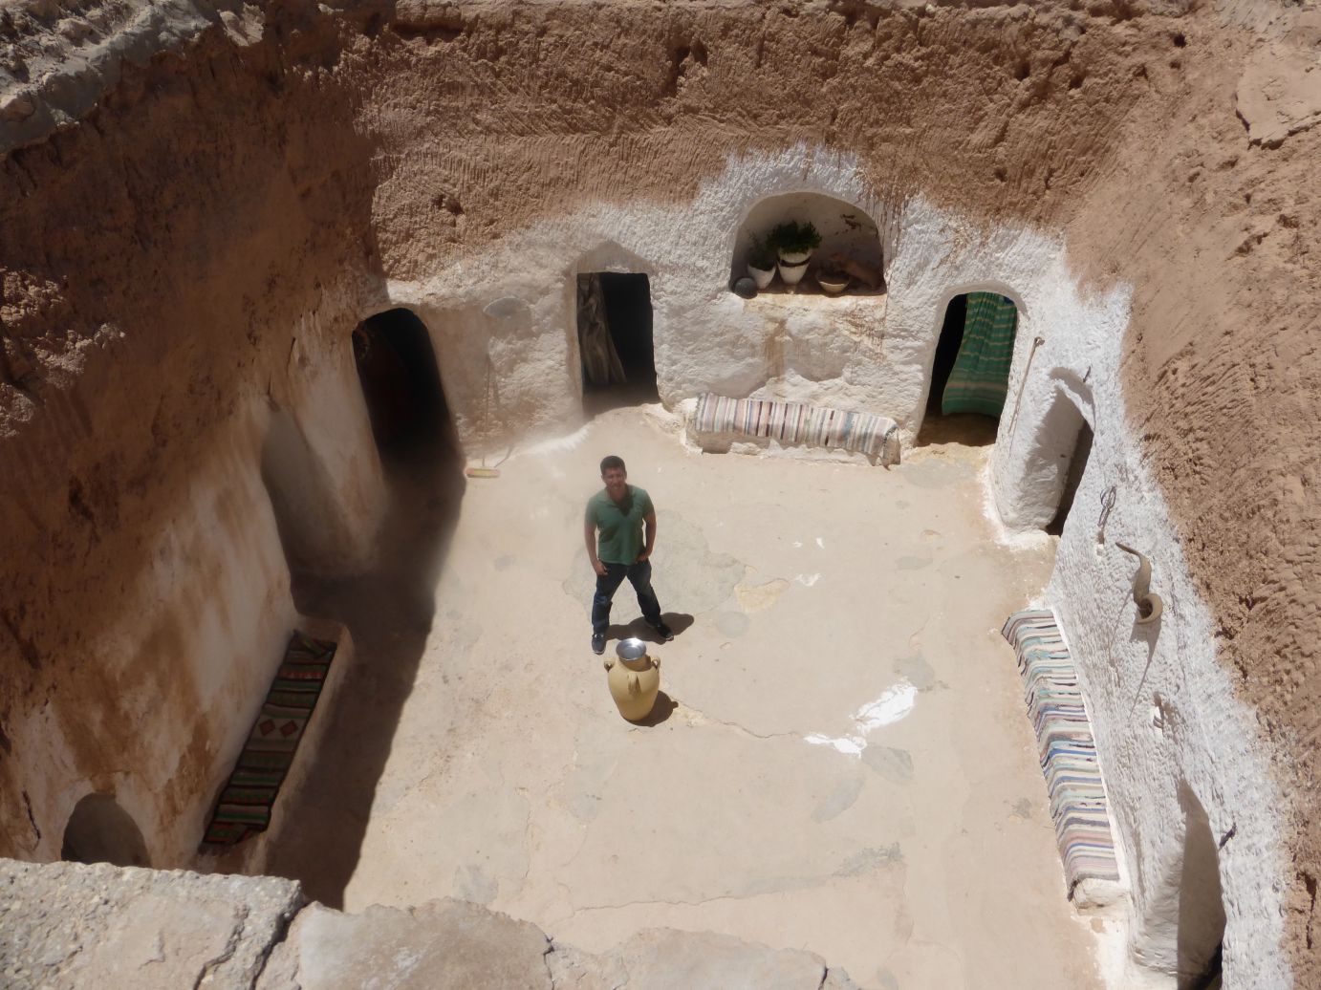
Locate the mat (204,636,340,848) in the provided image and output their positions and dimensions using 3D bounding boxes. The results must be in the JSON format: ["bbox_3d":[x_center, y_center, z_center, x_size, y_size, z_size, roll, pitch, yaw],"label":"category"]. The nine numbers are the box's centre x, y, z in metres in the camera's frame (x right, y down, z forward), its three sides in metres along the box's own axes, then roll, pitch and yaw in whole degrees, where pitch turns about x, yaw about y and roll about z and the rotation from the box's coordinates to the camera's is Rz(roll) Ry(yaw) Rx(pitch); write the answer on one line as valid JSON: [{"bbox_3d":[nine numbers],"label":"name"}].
[{"bbox_3d":[-2.555,1.549,6.366,0.370,0.040,1.680,-2,37,0],"label":"mat"}]

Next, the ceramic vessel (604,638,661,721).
[{"bbox_3d":[-0.197,1.296,6.597,0.380,0.630,0.380,-2,37,0],"label":"ceramic vessel"}]

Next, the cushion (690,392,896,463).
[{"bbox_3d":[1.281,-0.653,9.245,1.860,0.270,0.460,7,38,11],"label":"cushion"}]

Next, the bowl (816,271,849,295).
[{"bbox_3d":[1.603,-1.970,8.886,0.330,0.160,0.330,-2,37,0],"label":"bowl"}]

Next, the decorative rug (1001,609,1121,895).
[{"bbox_3d":[2.618,1.603,6.310,0.360,0.240,2.130,3,38,6],"label":"decorative rug"}]

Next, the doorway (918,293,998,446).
[{"bbox_3d":[2.917,-1.164,8.903,0.760,1.580,0.300,6,38,9],"label":"doorway"}]

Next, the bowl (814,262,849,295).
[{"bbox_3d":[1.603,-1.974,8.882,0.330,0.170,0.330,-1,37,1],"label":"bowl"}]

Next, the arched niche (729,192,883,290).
[{"bbox_3d":[1.372,-2.332,8.742,1.420,0.900,0.500,4,38,7],"label":"arched niche"}]

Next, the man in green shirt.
[{"bbox_3d":[-0.248,0.424,6.823,0.580,1.740,0.420,-7,38,-6],"label":"man in green shirt"}]

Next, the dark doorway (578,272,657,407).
[{"bbox_3d":[-0.426,-1.550,9.615,0.770,1.480,0.250,-2,37,0],"label":"dark doorway"}]

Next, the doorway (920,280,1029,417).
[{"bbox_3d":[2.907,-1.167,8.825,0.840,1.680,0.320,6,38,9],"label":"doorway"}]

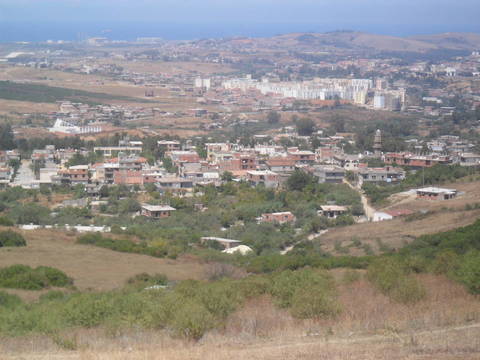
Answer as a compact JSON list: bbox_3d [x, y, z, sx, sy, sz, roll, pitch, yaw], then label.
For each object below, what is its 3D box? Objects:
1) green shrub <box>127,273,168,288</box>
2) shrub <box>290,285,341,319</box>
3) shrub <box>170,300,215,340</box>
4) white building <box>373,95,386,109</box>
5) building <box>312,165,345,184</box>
[{"bbox_3d":[-6.988,7.630,110.000,3.200,1.400,2.600,0,7,0],"label":"green shrub"},{"bbox_3d":[3.215,5.174,62.000,2.100,1.400,1.900,0,7,0],"label":"shrub"},{"bbox_3d":[-1.696,5.000,52.000,1.600,1.400,1.500,0,7,0],"label":"shrub"},{"bbox_3d":[182.040,-102.438,1900.000,15.000,17.000,14.000,3,7,25],"label":"white building"},{"bbox_3d":[41.940,-2.512,690.000,11.000,7.600,10.500,-4,8,-30],"label":"building"}]

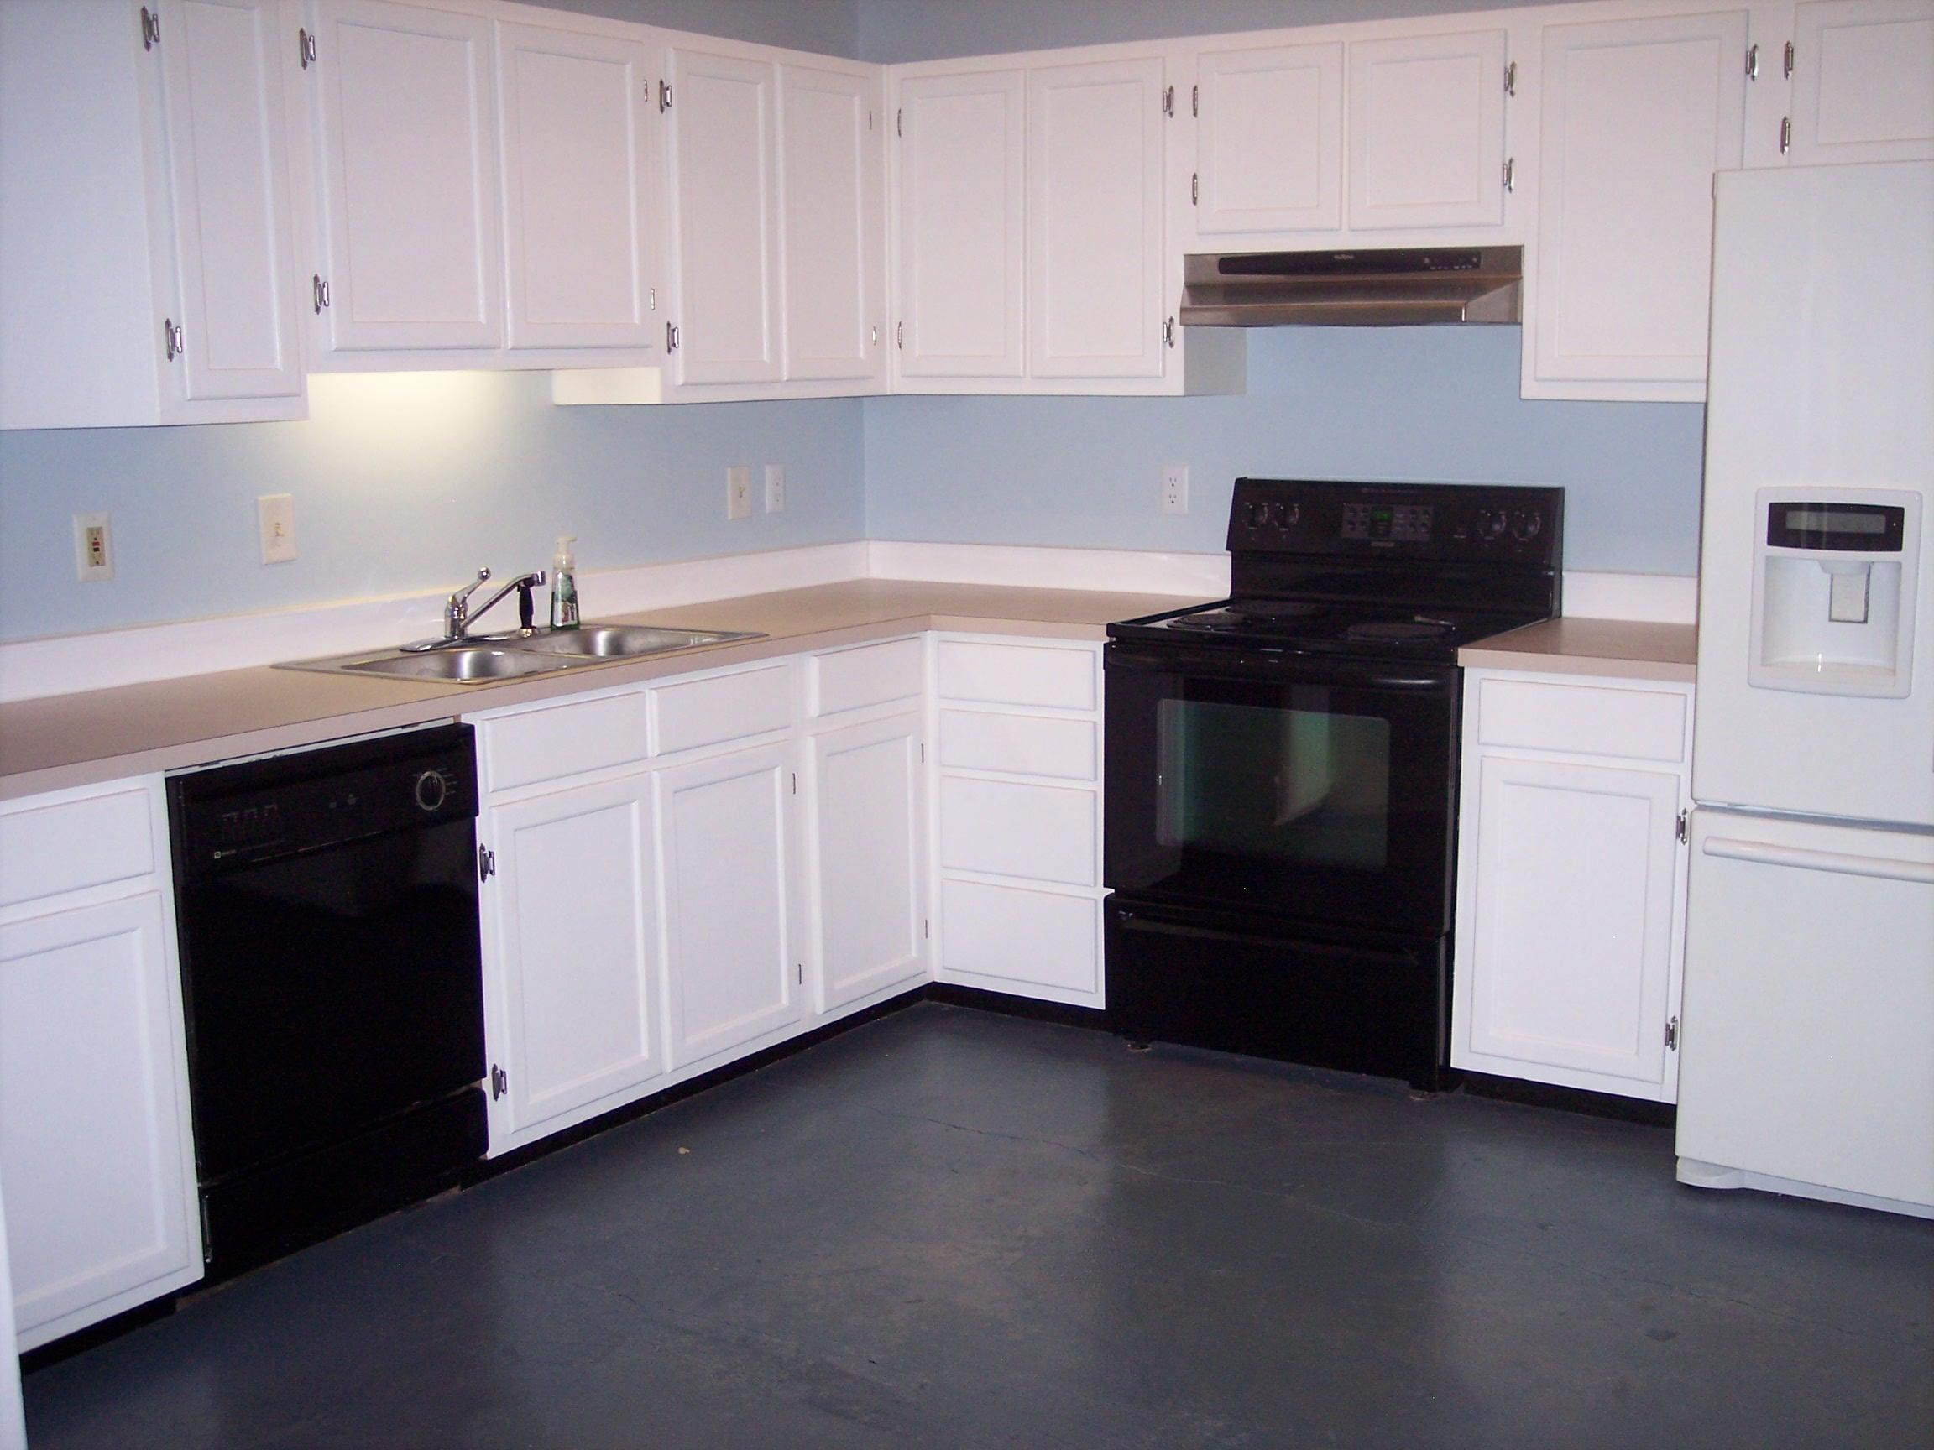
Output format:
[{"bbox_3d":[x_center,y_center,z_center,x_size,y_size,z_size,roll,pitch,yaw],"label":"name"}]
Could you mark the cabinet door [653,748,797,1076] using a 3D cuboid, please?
[{"bbox_3d":[-0.464,0.342,4.224,0.025,0.578,0.398,6,11,33],"label":"cabinet door"}]

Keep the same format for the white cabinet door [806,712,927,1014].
[{"bbox_3d":[-0.213,0.277,4.597,0.025,0.578,0.385,6,11,33],"label":"white cabinet door"}]

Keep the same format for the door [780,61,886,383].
[{"bbox_3d":[-0.315,-1.095,4.814,0.025,0.661,0.334,6,11,33],"label":"door"}]

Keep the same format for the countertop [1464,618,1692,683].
[{"bbox_3d":[1.312,-0.153,4.314,0.471,0.036,0.638,6,11,33],"label":"countertop"}]

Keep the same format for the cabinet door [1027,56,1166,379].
[{"bbox_3d":[0.285,-1.085,4.715,0.331,0.661,0.025,6,11,33],"label":"cabinet door"}]

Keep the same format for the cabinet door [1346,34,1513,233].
[{"bbox_3d":[0.904,-1.167,4.284,0.321,0.367,0.025,6,11,33],"label":"cabinet door"}]

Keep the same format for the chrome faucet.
[{"bbox_3d":[-0.937,-0.233,4.311,0.280,0.163,0.255,6,11,33],"label":"chrome faucet"}]

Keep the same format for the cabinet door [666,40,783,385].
[{"bbox_3d":[-0.506,-1.046,4.529,0.025,0.661,0.333,6,11,33],"label":"cabinet door"}]

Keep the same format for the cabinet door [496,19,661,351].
[{"bbox_3d":[-0.749,-1.019,4.163,0.025,0.590,0.398,6,11,33],"label":"cabinet door"}]

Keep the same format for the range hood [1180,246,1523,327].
[{"bbox_3d":[0.836,-0.922,4.608,0.760,0.155,0.465,6,11,33],"label":"range hood"}]

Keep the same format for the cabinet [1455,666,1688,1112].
[{"bbox_3d":[1.318,0.269,4.387,0.464,0.825,0.630,6,11,33],"label":"cabinet"}]

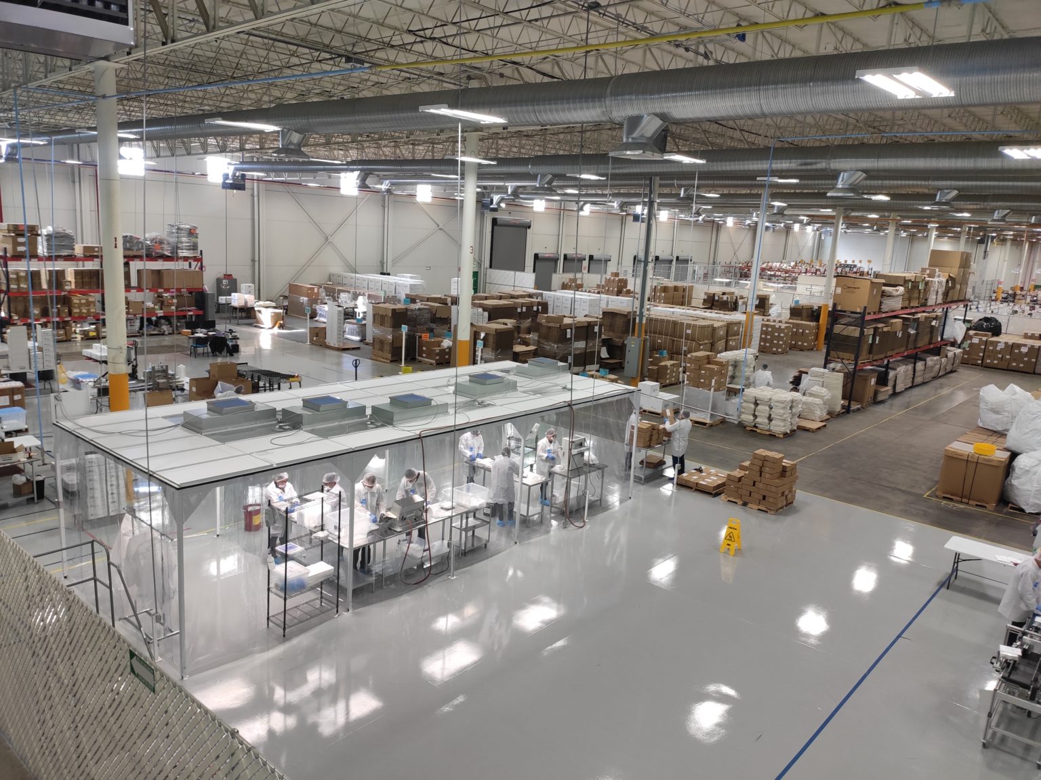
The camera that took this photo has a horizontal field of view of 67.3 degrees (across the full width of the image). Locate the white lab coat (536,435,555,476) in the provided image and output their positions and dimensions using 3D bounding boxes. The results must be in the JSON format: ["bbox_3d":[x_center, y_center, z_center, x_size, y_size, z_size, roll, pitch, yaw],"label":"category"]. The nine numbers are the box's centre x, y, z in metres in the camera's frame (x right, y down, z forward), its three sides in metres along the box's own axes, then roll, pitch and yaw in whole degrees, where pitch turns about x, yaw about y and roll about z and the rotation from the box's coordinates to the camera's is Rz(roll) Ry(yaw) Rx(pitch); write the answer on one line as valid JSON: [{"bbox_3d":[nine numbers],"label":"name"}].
[{"bbox_3d":[0.589,1.387,16.112,0.530,0.930,0.400,-5,15,-35],"label":"white lab coat"}]

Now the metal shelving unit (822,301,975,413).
[{"bbox_3d":[15.802,-1.948,32.032,1.050,3.640,15.100,13,15,39],"label":"metal shelving unit"}]

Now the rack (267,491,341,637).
[{"bbox_3d":[-2.970,2.339,10.801,0.380,1.840,0.910,13,15,39],"label":"rack"}]

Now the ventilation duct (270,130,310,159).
[{"bbox_3d":[-5.272,-5.623,17.847,0.760,0.620,0.680,14,16,39],"label":"ventilation duct"}]

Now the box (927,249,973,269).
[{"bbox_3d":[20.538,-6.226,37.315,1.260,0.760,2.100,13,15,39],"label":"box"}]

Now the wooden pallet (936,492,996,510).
[{"bbox_3d":[10.617,2.503,18.429,1.190,0.130,1.020,13,15,39],"label":"wooden pallet"}]

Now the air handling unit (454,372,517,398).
[{"bbox_3d":[-0.657,-0.108,14.995,0.610,0.340,1.230,13,15,39],"label":"air handling unit"}]

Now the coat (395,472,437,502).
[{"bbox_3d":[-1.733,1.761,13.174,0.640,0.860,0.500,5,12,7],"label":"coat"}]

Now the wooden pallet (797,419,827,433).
[{"bbox_3d":[8.845,1.075,24.561,1.200,0.140,1.040,14,16,39],"label":"wooden pallet"}]

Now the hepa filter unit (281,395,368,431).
[{"bbox_3d":[-3.051,0.316,12.151,0.570,0.310,1.180,13,15,39],"label":"hepa filter unit"}]

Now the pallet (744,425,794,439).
[{"bbox_3d":[7.627,1.173,23.744,1.250,0.140,1.120,14,16,39],"label":"pallet"}]

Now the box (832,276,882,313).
[{"bbox_3d":[11.682,-3.306,27.126,1.140,1.120,1.220,14,16,39],"label":"box"}]

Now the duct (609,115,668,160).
[{"bbox_3d":[1.823,-3.901,12.056,0.630,0.610,0.630,13,15,39],"label":"duct"}]

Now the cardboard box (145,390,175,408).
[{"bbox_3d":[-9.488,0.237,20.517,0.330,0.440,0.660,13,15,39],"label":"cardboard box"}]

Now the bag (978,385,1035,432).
[{"bbox_3d":[12.619,0.480,20.218,1.080,1.040,1.080,13,15,39],"label":"bag"}]

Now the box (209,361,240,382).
[{"bbox_3d":[-8.578,-0.556,22.545,0.600,0.430,0.470,-7,16,-41],"label":"box"}]

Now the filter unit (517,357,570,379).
[{"bbox_3d":[0.470,-0.495,17.103,0.570,0.310,1.180,13,15,39],"label":"filter unit"}]

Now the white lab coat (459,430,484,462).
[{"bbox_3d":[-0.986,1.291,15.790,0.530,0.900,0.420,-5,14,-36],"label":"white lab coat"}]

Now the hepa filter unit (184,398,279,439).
[{"bbox_3d":[-4.317,0.348,11.666,0.610,0.340,1.220,13,15,39],"label":"hepa filter unit"}]

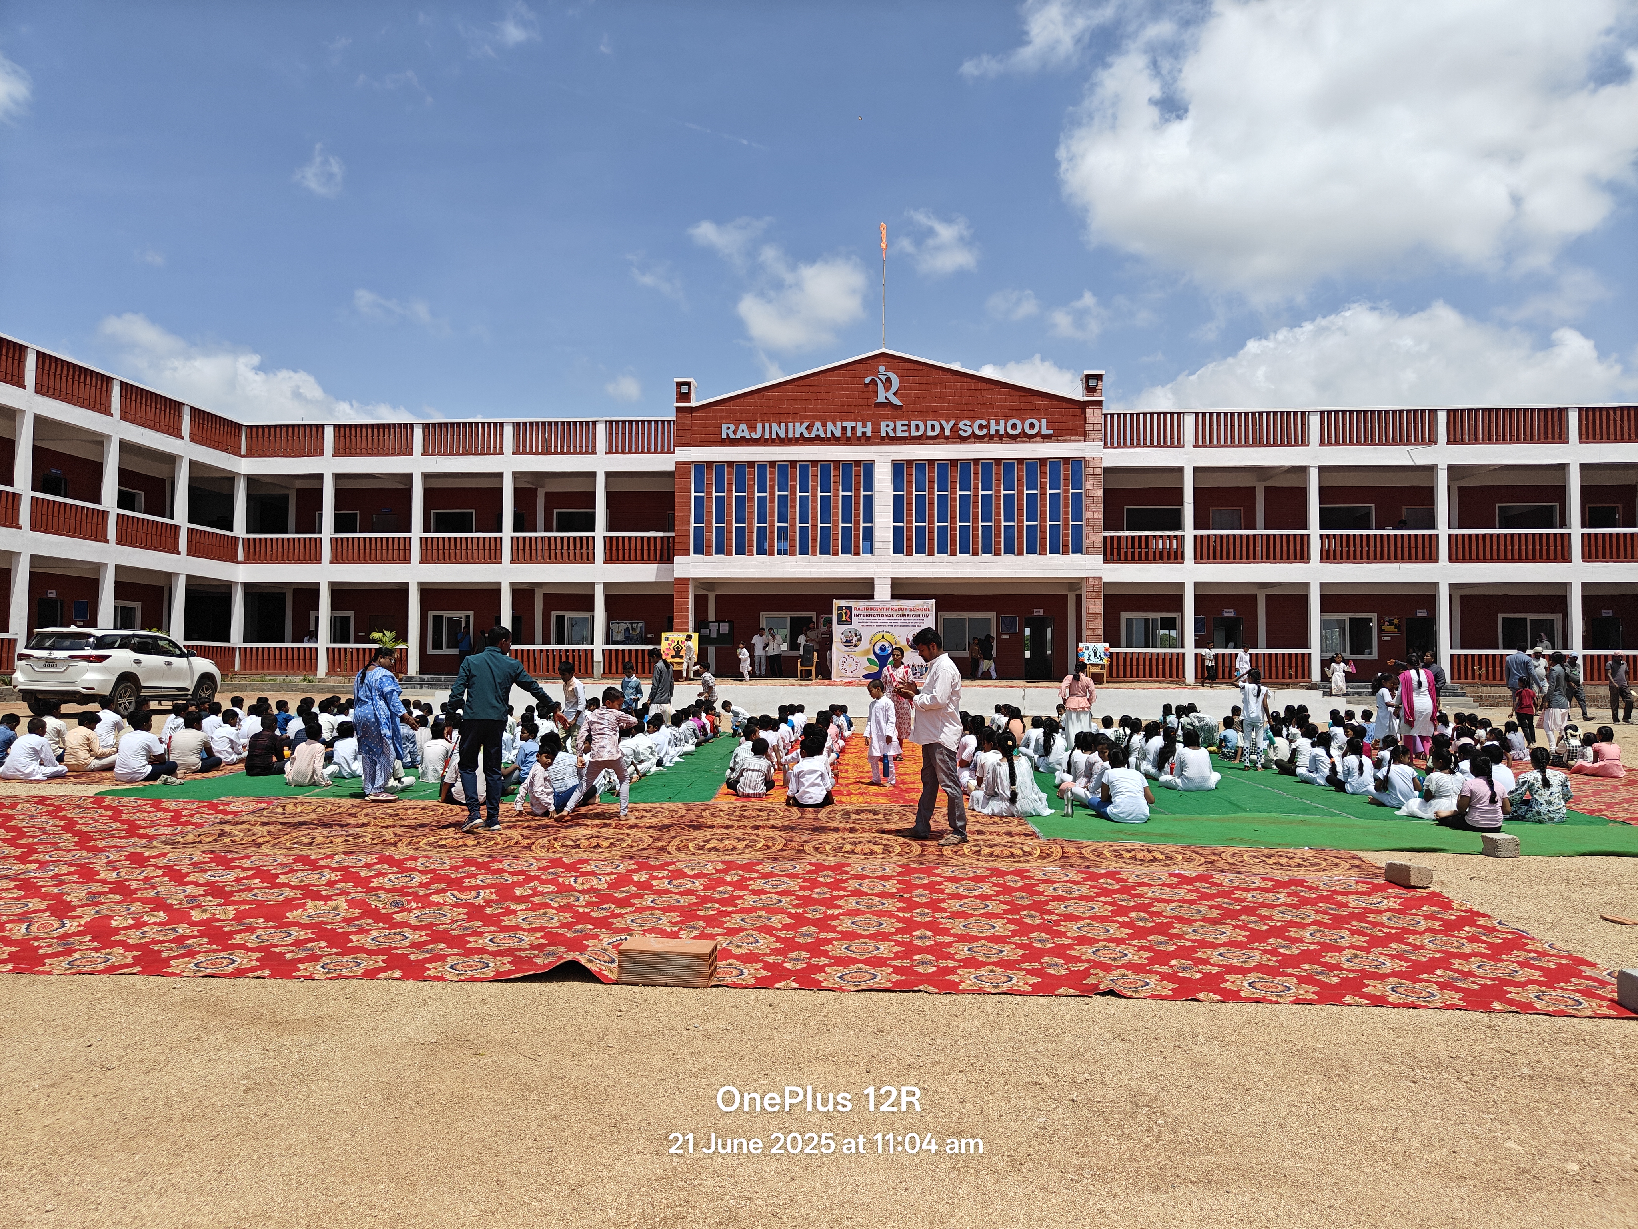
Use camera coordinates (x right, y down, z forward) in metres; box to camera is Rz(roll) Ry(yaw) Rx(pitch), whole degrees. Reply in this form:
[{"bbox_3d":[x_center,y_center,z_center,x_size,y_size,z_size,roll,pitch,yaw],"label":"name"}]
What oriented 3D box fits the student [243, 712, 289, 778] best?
[{"bbox_3d":[-6.516,1.524,13.516,0.520,0.730,0.580,0,-3,17],"label":"student"}]

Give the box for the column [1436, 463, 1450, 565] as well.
[{"bbox_3d":[18.571,-3.001,33.795,0.310,3.031,0.290,0,-3,5],"label":"column"}]

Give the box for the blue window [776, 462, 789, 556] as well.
[{"bbox_3d":[-1.130,-3.252,35.200,0.390,2.880,0.100,0,-2,5],"label":"blue window"}]

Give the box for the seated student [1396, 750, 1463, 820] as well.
[{"bbox_3d":[5.812,1.579,10.812,0.460,0.654,0.510,1,-3,-10],"label":"seated student"}]

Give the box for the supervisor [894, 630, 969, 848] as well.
[{"bbox_3d":[0.892,0.943,9.036,0.560,1.680,0.520,0,-2,3],"label":"supervisor"}]

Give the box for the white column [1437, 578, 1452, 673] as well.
[{"bbox_3d":[18.439,0.472,33.500,0.280,2.920,0.280,0,-2,5],"label":"white column"}]

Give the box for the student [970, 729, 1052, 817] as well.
[{"bbox_3d":[1.779,1.460,10.566,0.700,0.760,0.650,0,-2,-2],"label":"student"}]

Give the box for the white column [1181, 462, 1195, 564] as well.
[{"bbox_3d":[11.715,-3.184,36.000,0.290,3.150,0.290,0,-2,5],"label":"white column"}]

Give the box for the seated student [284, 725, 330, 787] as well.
[{"bbox_3d":[-5.751,1.560,12.744,0.470,0.656,0.520,0,-2,8],"label":"seated student"}]

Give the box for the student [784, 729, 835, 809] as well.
[{"bbox_3d":[-0.086,1.512,11.114,0.500,0.670,0.550,0,-2,2],"label":"student"}]

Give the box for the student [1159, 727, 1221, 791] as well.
[{"bbox_3d":[4.199,1.625,12.850,0.650,0.668,0.560,0,-2,0],"label":"student"}]

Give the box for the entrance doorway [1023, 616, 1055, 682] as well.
[{"bbox_3d":[7.325,1.130,37.827,1.032,2.125,0.200,0,-2,5],"label":"entrance doorway"}]

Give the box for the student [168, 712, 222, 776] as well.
[{"bbox_3d":[-7.620,1.548,13.873,0.540,0.726,0.560,0,-2,20],"label":"student"}]

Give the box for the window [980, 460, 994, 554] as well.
[{"bbox_3d":[5.024,-3.181,34.021,0.409,2.846,0.100,0,-2,5],"label":"window"}]

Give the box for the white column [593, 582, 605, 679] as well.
[{"bbox_3d":[-6.999,0.474,36.246,0.280,3.075,0.300,0,-2,5],"label":"white column"}]

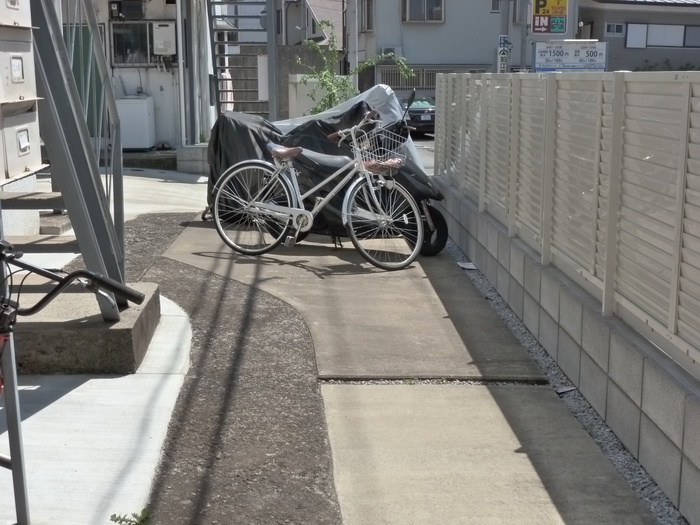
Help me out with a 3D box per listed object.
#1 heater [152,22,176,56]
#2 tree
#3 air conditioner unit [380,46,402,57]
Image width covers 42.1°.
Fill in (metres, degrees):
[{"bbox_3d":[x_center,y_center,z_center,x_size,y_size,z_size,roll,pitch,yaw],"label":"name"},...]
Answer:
[{"bbox_3d":[-3.043,-3.673,14.950,0.355,0.535,0.210,-1,12,-2],"label":"heater"},{"bbox_3d":[0.088,-2.701,14.500,1.850,2.270,1.550,0,12,0],"label":"tree"},{"bbox_3d":[1.672,-8.222,35.800,0.790,0.540,0.290,-1,12,-1],"label":"air conditioner unit"}]

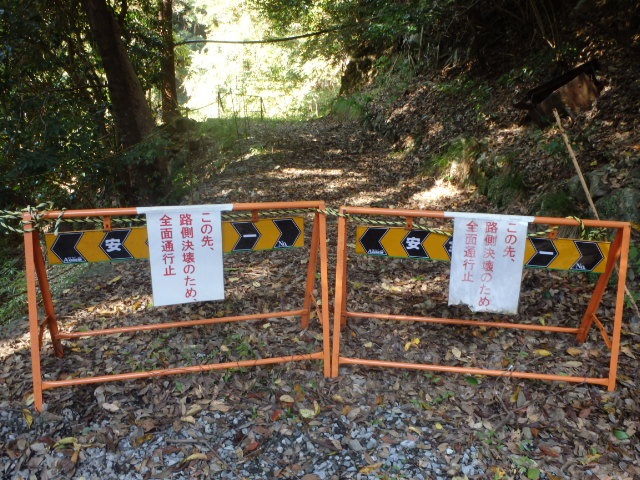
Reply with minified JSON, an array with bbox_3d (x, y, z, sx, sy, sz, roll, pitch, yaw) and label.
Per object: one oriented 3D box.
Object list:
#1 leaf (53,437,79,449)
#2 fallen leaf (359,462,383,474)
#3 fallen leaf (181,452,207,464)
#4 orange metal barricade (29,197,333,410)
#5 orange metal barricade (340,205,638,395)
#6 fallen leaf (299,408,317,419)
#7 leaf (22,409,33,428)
[{"bbox_3d":[-0.892,0.711,1.950,0.084,0.018,0.033,-7,20,-23],"label":"leaf"},{"bbox_3d":[0.177,0.776,1.900,0.090,0.015,0.030,-8,20,-25],"label":"fallen leaf"},{"bbox_3d":[-0.427,0.746,1.896,0.082,0.016,0.030,-5,19,-17],"label":"fallen leaf"},{"bbox_3d":[-0.570,0.216,2.380,1.200,0.760,0.500,-3,19,-15],"label":"orange metal barricade"},{"bbox_3d":[0.676,0.234,2.477,1.200,0.750,0.490,3,20,6],"label":"orange metal barricade"},{"bbox_3d":[-0.047,0.678,2.185,0.065,0.014,0.038,6,19,16],"label":"fallen leaf"},{"bbox_3d":[-1.095,0.664,2.078,0.032,0.016,0.110,-12,22,-34],"label":"leaf"}]

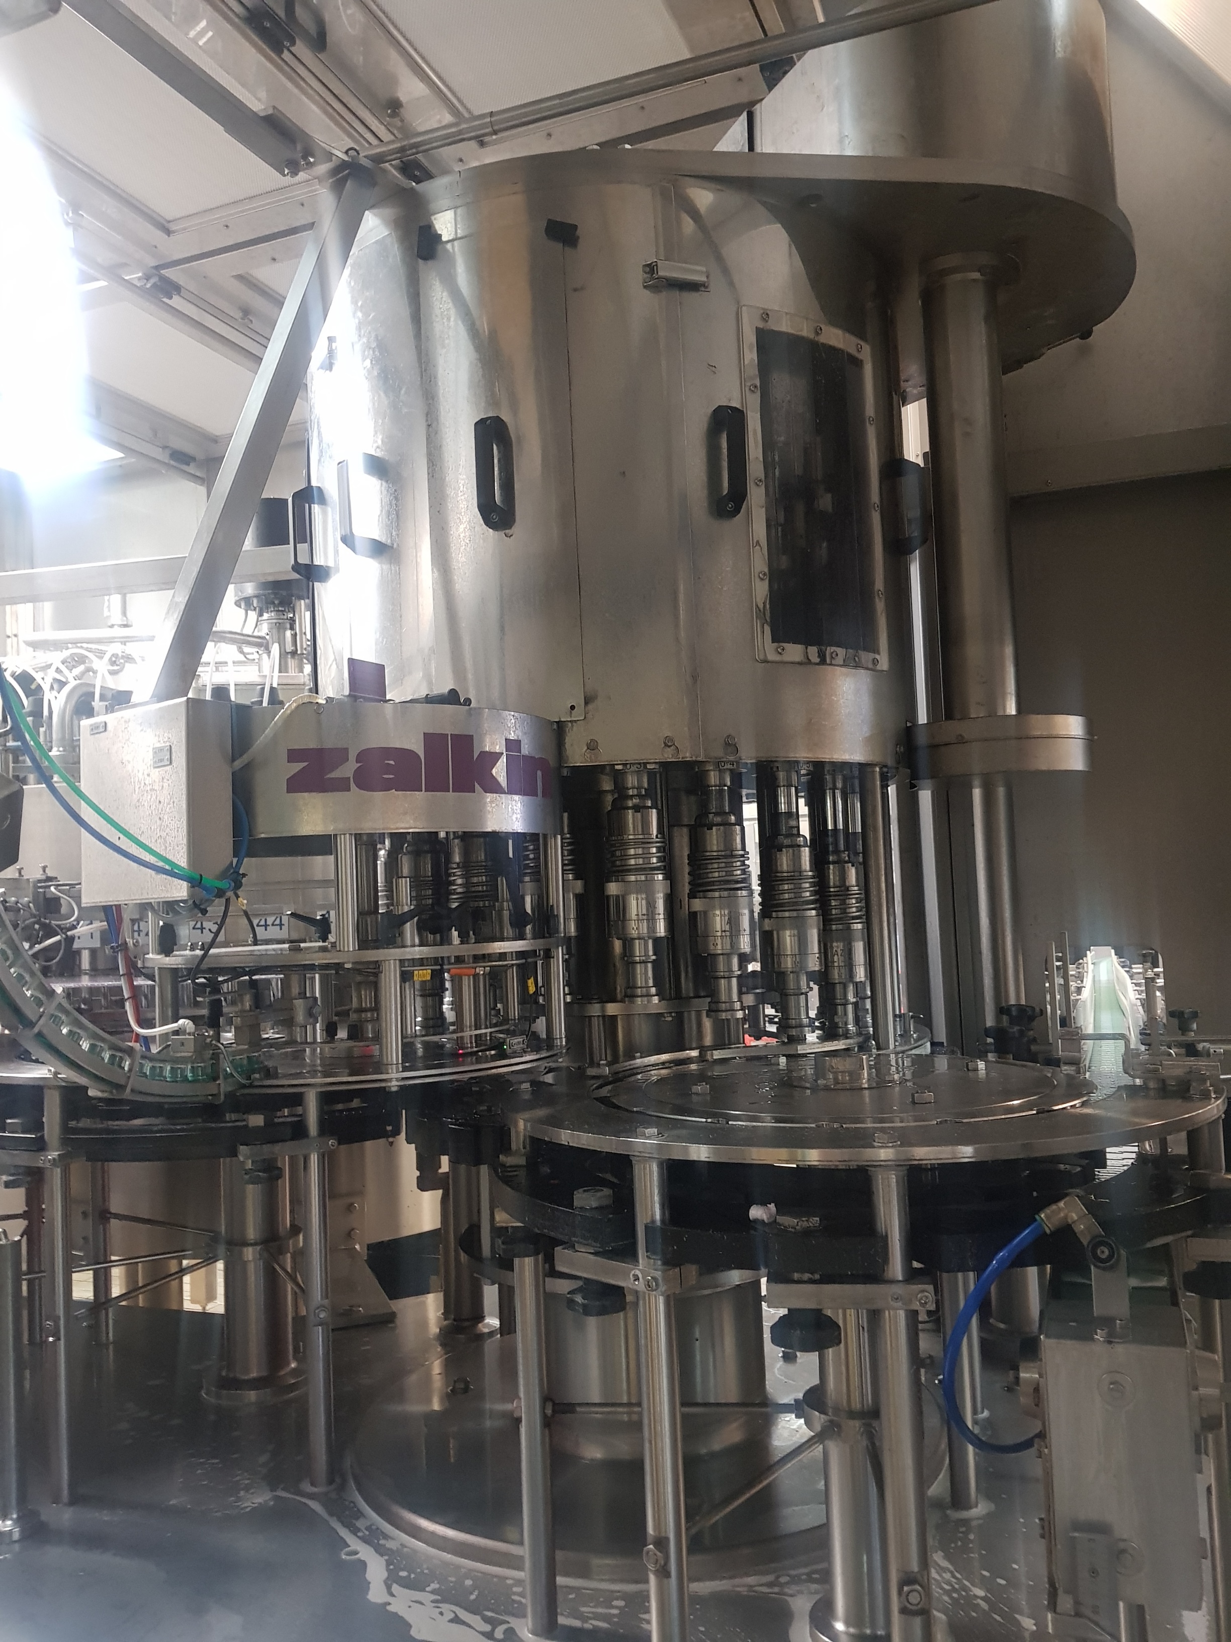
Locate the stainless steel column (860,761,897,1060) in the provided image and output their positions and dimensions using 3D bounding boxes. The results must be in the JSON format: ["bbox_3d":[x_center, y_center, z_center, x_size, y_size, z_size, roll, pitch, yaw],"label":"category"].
[{"bbox_3d":[0.346,0.113,1.613,0.028,0.370,0.028,-2,-4,0],"label":"stainless steel column"}]

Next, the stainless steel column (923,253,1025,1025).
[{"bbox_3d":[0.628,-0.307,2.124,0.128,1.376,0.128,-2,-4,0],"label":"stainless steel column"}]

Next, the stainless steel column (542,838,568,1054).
[{"bbox_3d":[-0.088,0.172,1.801,0.025,0.314,0.025,-2,-4,0],"label":"stainless steel column"}]

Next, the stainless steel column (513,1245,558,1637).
[{"bbox_3d":[-0.086,0.659,1.318,0.032,0.397,0.032,-2,-4,0],"label":"stainless steel column"}]

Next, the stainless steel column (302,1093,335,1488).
[{"bbox_3d":[-0.403,0.631,1.675,0.031,0.526,0.031,-2,-4,0],"label":"stainless steel column"}]

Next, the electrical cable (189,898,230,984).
[{"bbox_3d":[-0.517,0.153,1.570,0.050,0.110,0.035,-2,-4,0],"label":"electrical cable"}]

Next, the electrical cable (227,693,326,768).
[{"bbox_3d":[-0.451,-0.119,1.640,0.125,0.105,0.070,-2,-4,0],"label":"electrical cable"}]

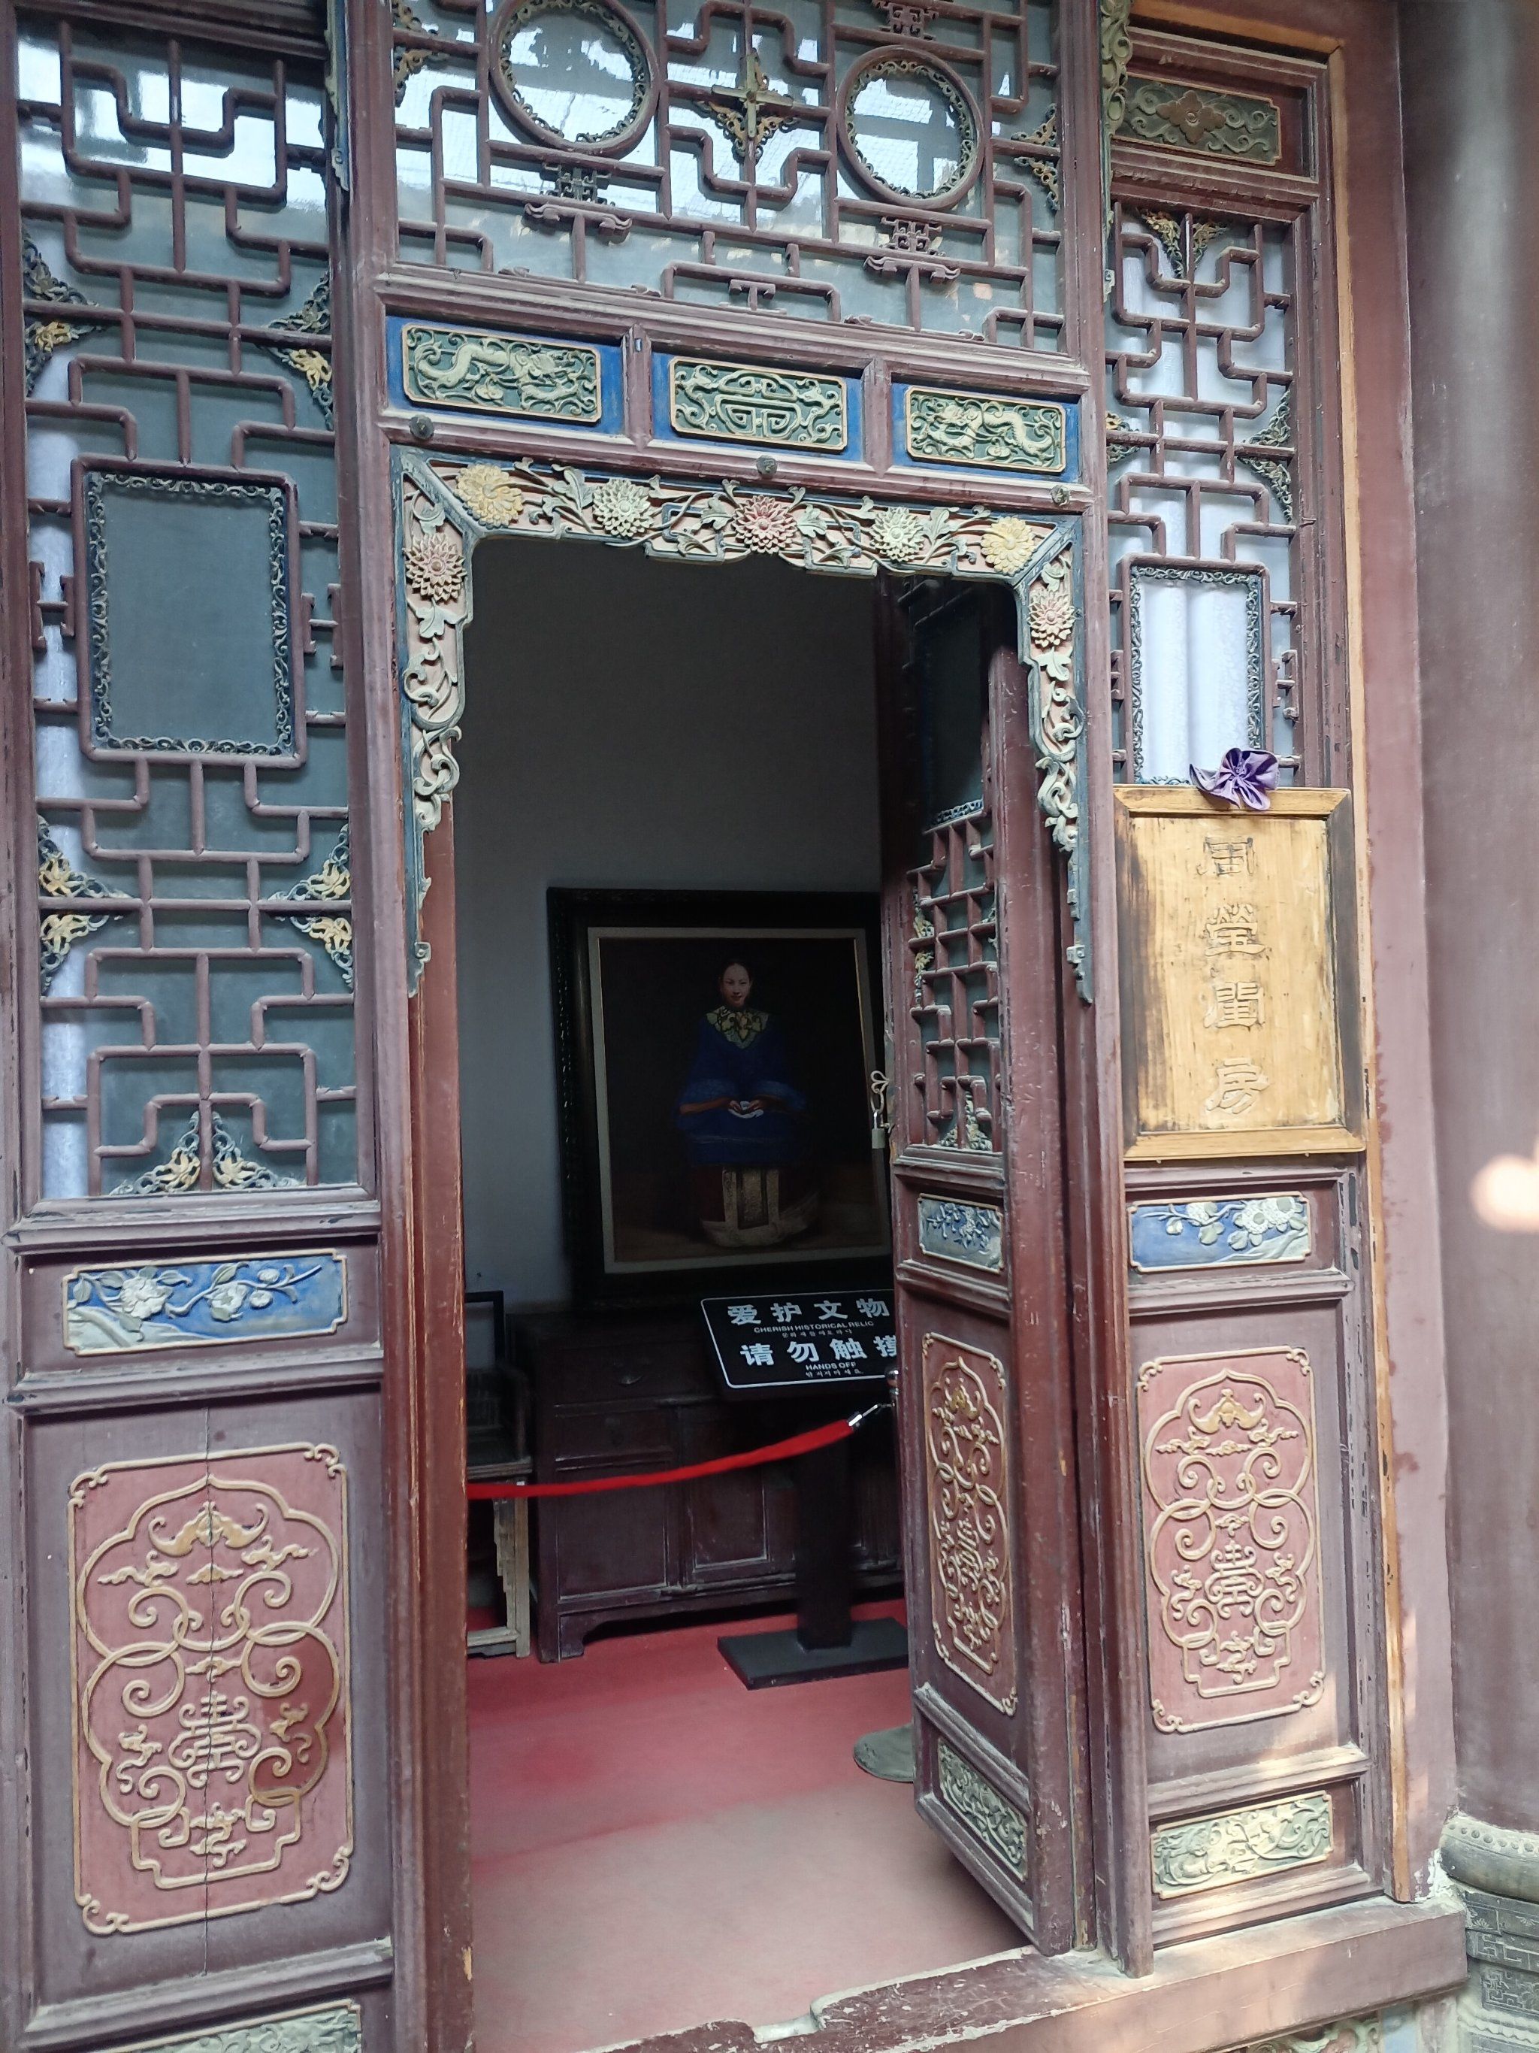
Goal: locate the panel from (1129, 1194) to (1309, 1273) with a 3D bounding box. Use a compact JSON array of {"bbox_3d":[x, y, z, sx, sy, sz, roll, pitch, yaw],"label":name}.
[{"bbox_3d":[0.741,0.337,2.541,0.349,0.109,0.030,-1,-1,-19],"label":"panel"}]

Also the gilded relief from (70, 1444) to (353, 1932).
[{"bbox_3d":[-0.683,0.804,1.896,0.316,0.554,0.031,-1,-2,-18],"label":"gilded relief"}]

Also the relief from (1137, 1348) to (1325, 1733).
[{"bbox_3d":[0.759,0.836,2.537,0.334,0.596,0.030,-1,-1,-19],"label":"relief"}]

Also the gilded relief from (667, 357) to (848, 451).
[{"bbox_3d":[-0.017,-0.913,2.279,0.276,0.109,0.030,-1,-1,-19],"label":"gilded relief"}]

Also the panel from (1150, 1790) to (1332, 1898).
[{"bbox_3d":[0.718,1.240,2.341,0.317,0.106,0.031,-1,-2,-18],"label":"panel"}]

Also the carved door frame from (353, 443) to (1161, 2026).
[{"bbox_3d":[0.003,0.294,2.161,1.062,2.187,0.133,-1,-2,-18],"label":"carved door frame"}]

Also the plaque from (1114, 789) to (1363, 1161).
[{"bbox_3d":[0.721,-0.082,2.355,0.415,0.556,0.041,-1,-2,-18],"label":"plaque"}]

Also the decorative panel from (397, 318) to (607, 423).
[{"bbox_3d":[-0.372,-0.906,2.154,0.275,0.104,0.030,-1,-1,-19],"label":"decorative panel"}]

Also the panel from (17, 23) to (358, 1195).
[{"bbox_3d":[-0.729,-0.524,1.937,0.375,1.461,0.041,-1,-2,-18],"label":"panel"}]

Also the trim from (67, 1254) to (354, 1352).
[{"bbox_3d":[-0.695,0.340,1.912,0.333,0.108,0.031,-1,-2,-18],"label":"trim"}]

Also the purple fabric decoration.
[{"bbox_3d":[0.707,-0.372,2.336,0.142,0.090,0.061,-1,-2,-18],"label":"purple fabric decoration"}]

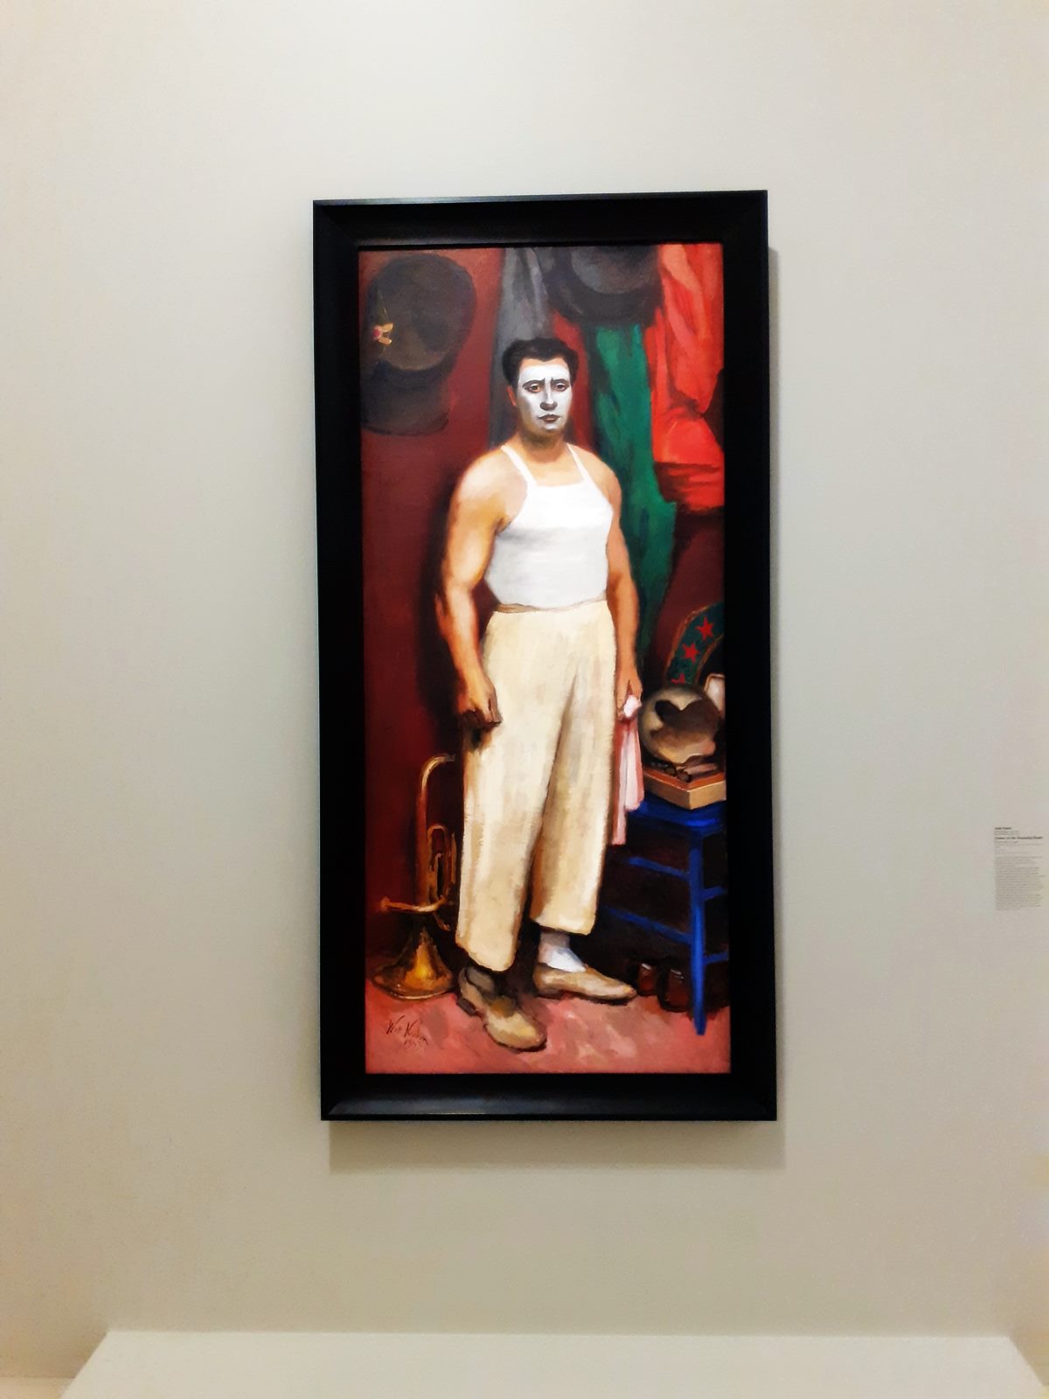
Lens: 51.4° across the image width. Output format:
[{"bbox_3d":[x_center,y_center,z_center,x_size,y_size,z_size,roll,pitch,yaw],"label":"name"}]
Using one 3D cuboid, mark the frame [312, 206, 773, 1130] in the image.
[{"bbox_3d":[0.043,-0.091,2.407,0.990,2.013,0.070,-1,0,2],"label":"frame"}]

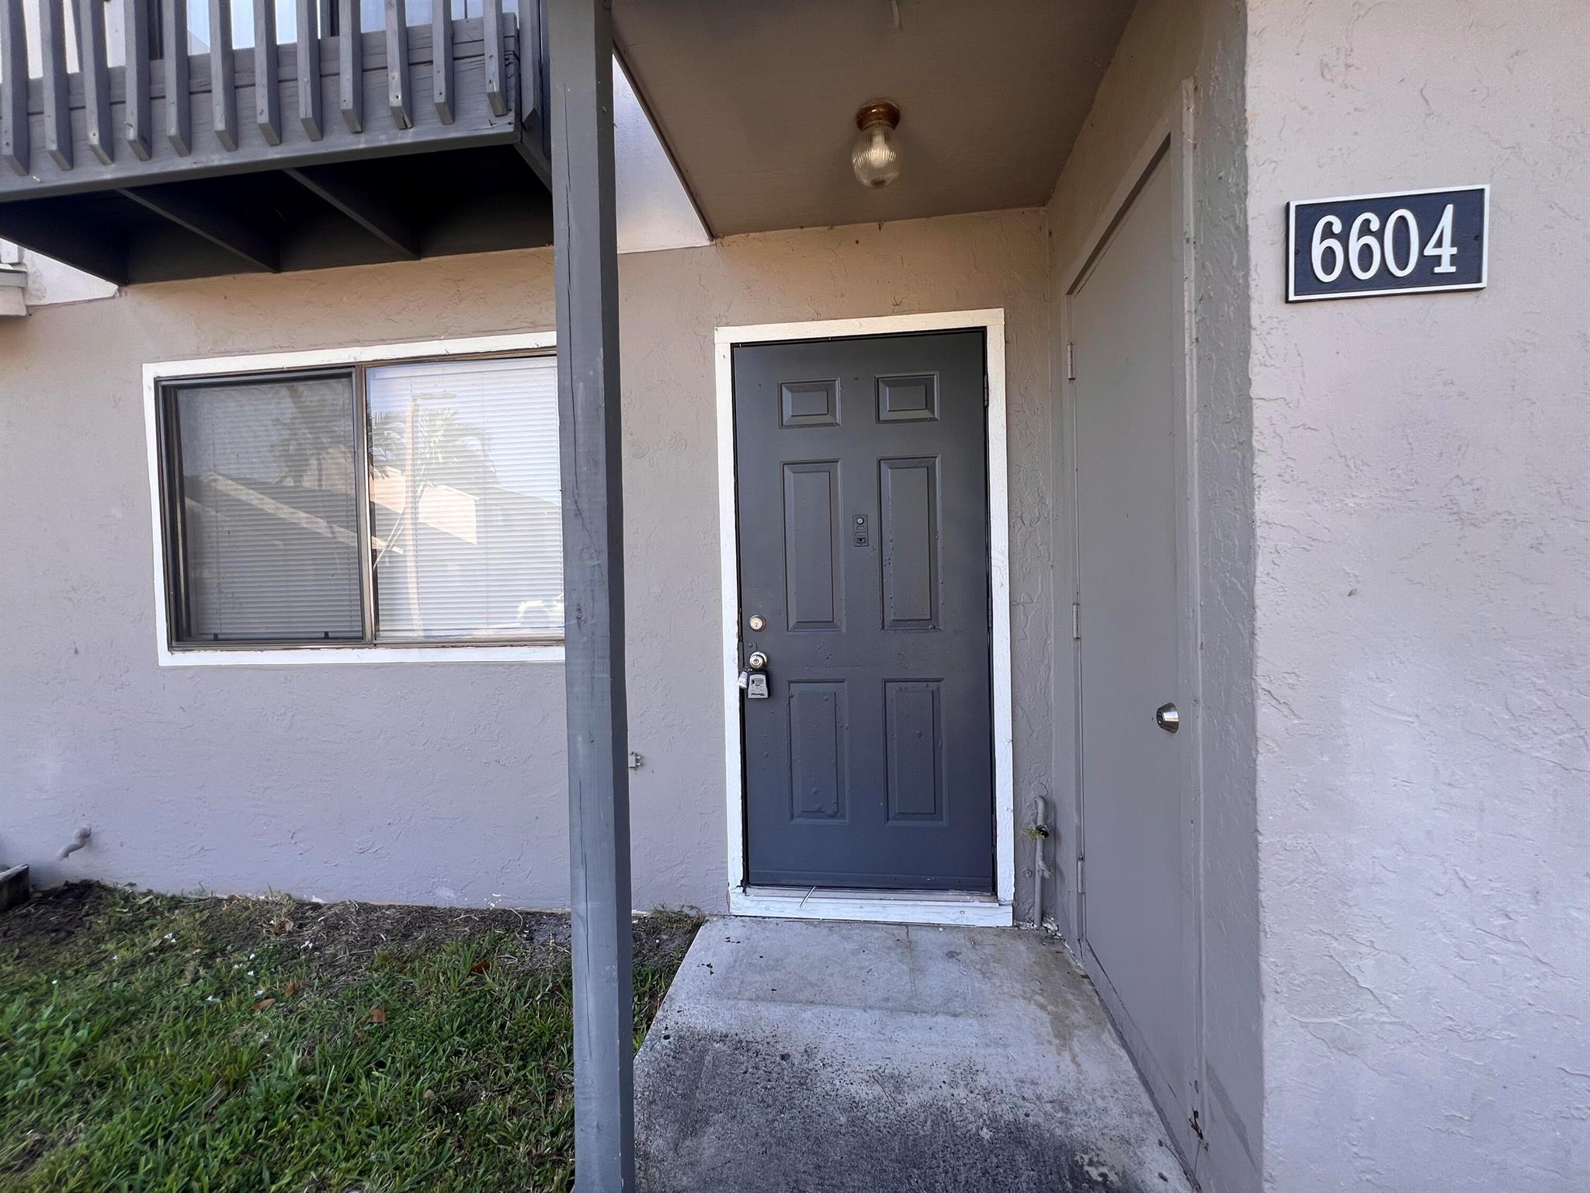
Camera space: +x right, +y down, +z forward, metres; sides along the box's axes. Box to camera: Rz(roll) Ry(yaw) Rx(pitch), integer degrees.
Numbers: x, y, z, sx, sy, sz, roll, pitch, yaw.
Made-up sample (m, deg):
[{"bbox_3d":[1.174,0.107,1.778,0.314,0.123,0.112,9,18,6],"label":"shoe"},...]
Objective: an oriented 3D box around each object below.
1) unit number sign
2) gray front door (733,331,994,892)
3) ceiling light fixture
[{"bbox_3d":[0.976,-0.578,0.985,0.295,0.165,0.012,-1,0,7],"label":"unit number sign"},{"bbox_3d":[0.253,0.068,2.245,0.915,2.040,0.050,-1,0,7],"label":"gray front door"},{"bbox_3d":[0.240,-1.274,1.702,0.143,0.195,0.143,-1,0,7],"label":"ceiling light fixture"}]

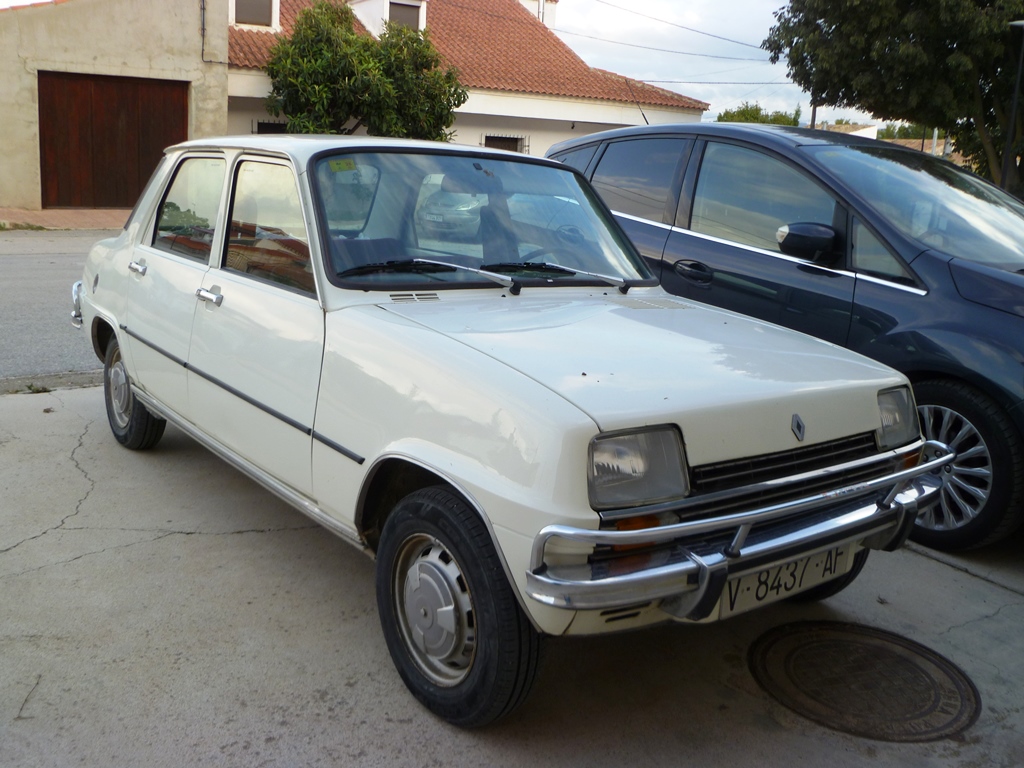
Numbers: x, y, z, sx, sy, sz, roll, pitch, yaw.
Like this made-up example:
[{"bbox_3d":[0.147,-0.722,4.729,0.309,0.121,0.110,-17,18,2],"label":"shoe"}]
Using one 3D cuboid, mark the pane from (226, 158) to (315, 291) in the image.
[{"bbox_3d":[-0.715,-0.490,2.662,0.040,0.361,0.750,13,3,-41],"label":"pane"}]

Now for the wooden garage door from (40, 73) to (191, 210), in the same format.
[{"bbox_3d":[-8.320,-5.078,18.744,3.004,2.716,0.100,-6,14,-41],"label":"wooden garage door"}]

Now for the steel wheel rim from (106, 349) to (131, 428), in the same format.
[{"bbox_3d":[-1.701,0.014,3.984,0.120,0.352,0.352,-5,15,-39],"label":"steel wheel rim"}]

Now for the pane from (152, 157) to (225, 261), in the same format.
[{"bbox_3d":[-1.156,-0.637,3.190,0.040,0.355,0.581,13,3,-41],"label":"pane"}]

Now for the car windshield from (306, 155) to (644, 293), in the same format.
[{"bbox_3d":[-0.086,-0.541,2.940,1.300,0.540,0.070,-5,-26,-39],"label":"car windshield"}]

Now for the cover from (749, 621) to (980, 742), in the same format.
[{"bbox_3d":[0.954,0.815,2.440,0.600,0.040,0.600,3,12,-1],"label":"cover"}]

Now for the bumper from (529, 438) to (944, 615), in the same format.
[{"bbox_3d":[0.669,0.322,2.108,1.500,0.225,0.235,-5,15,-39],"label":"bumper"}]

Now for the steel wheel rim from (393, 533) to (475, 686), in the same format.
[{"bbox_3d":[-0.147,0.517,2.087,0.120,0.352,0.352,-5,15,-39],"label":"steel wheel rim"}]

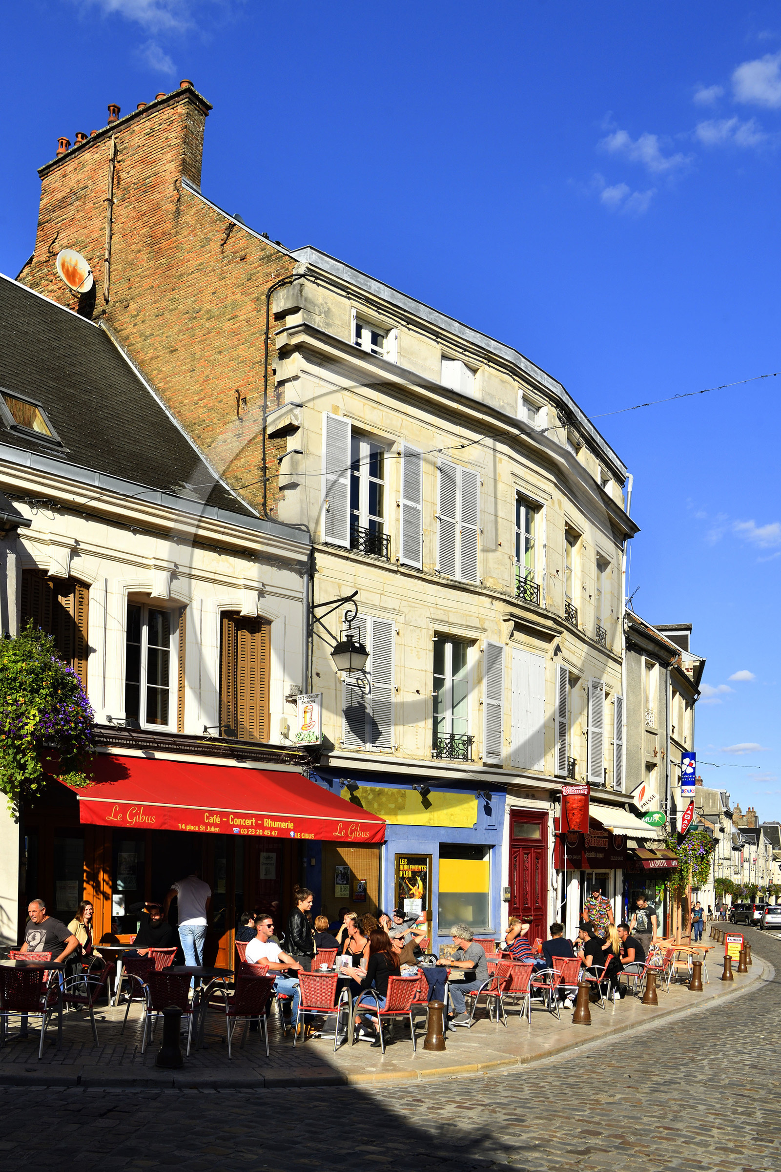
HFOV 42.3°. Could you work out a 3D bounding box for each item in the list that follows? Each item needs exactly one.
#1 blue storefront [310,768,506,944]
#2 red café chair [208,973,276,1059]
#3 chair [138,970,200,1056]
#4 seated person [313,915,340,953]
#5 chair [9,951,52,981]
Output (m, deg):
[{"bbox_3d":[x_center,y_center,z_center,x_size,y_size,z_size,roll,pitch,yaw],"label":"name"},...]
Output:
[{"bbox_3d":[0.343,4.464,15.744,4.150,3.050,0.400,13,-19,-40],"label":"blue storefront"},{"bbox_3d":[-1.483,4.195,9.936,0.560,0.760,0.600,11,-19,-31],"label":"red café chair"},{"bbox_3d":[-2.200,4.274,10.098,0.570,0.810,0.570,0,-9,7],"label":"chair"},{"bbox_3d":[-0.806,4.763,12.800,0.500,1.200,0.750,1,-13,-6],"label":"seated person"},{"bbox_3d":[-3.869,4.234,10.512,0.560,0.760,0.600,1,-16,0],"label":"chair"}]

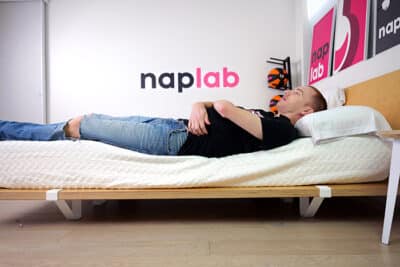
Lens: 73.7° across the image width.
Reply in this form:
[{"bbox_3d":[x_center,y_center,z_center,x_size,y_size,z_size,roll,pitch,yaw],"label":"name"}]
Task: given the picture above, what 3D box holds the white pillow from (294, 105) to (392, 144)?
[{"bbox_3d":[0.690,-0.050,1.550,0.440,0.180,0.620,0,0,0],"label":"white pillow"}]

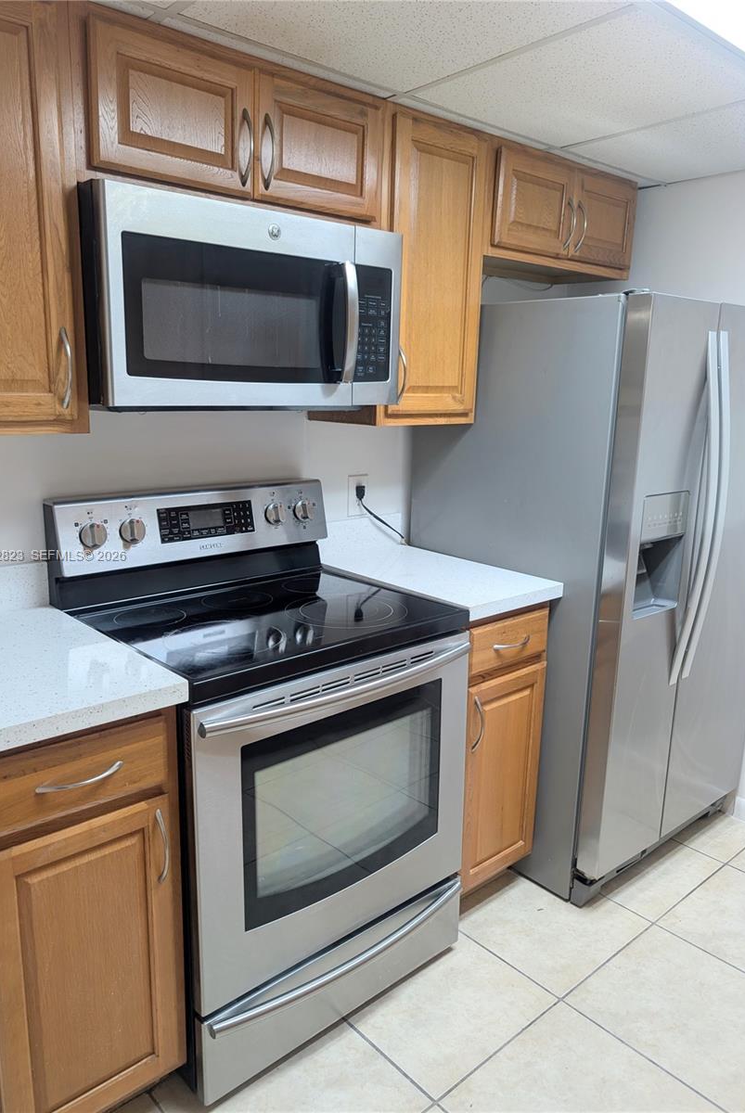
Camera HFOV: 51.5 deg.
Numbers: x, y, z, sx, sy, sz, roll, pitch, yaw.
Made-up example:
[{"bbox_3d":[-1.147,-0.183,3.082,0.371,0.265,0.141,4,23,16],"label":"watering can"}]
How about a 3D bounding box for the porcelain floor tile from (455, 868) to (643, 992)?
[{"bbox_3d":[0.484,1.034,2.209,0.440,0.010,0.440,-10,17,-40],"label":"porcelain floor tile"}]

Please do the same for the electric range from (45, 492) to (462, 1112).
[{"bbox_3d":[-0.264,0.462,1.935,0.760,1.193,0.712,-10,17,-40],"label":"electric range"}]

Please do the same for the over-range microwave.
[{"bbox_3d":[-0.331,-0.573,1.841,0.754,0.418,0.410,-10,17,-40],"label":"over-range microwave"}]

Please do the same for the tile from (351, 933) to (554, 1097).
[{"bbox_3d":[0.154,1.091,1.926,0.440,0.010,0.440,-10,17,-40],"label":"tile"}]

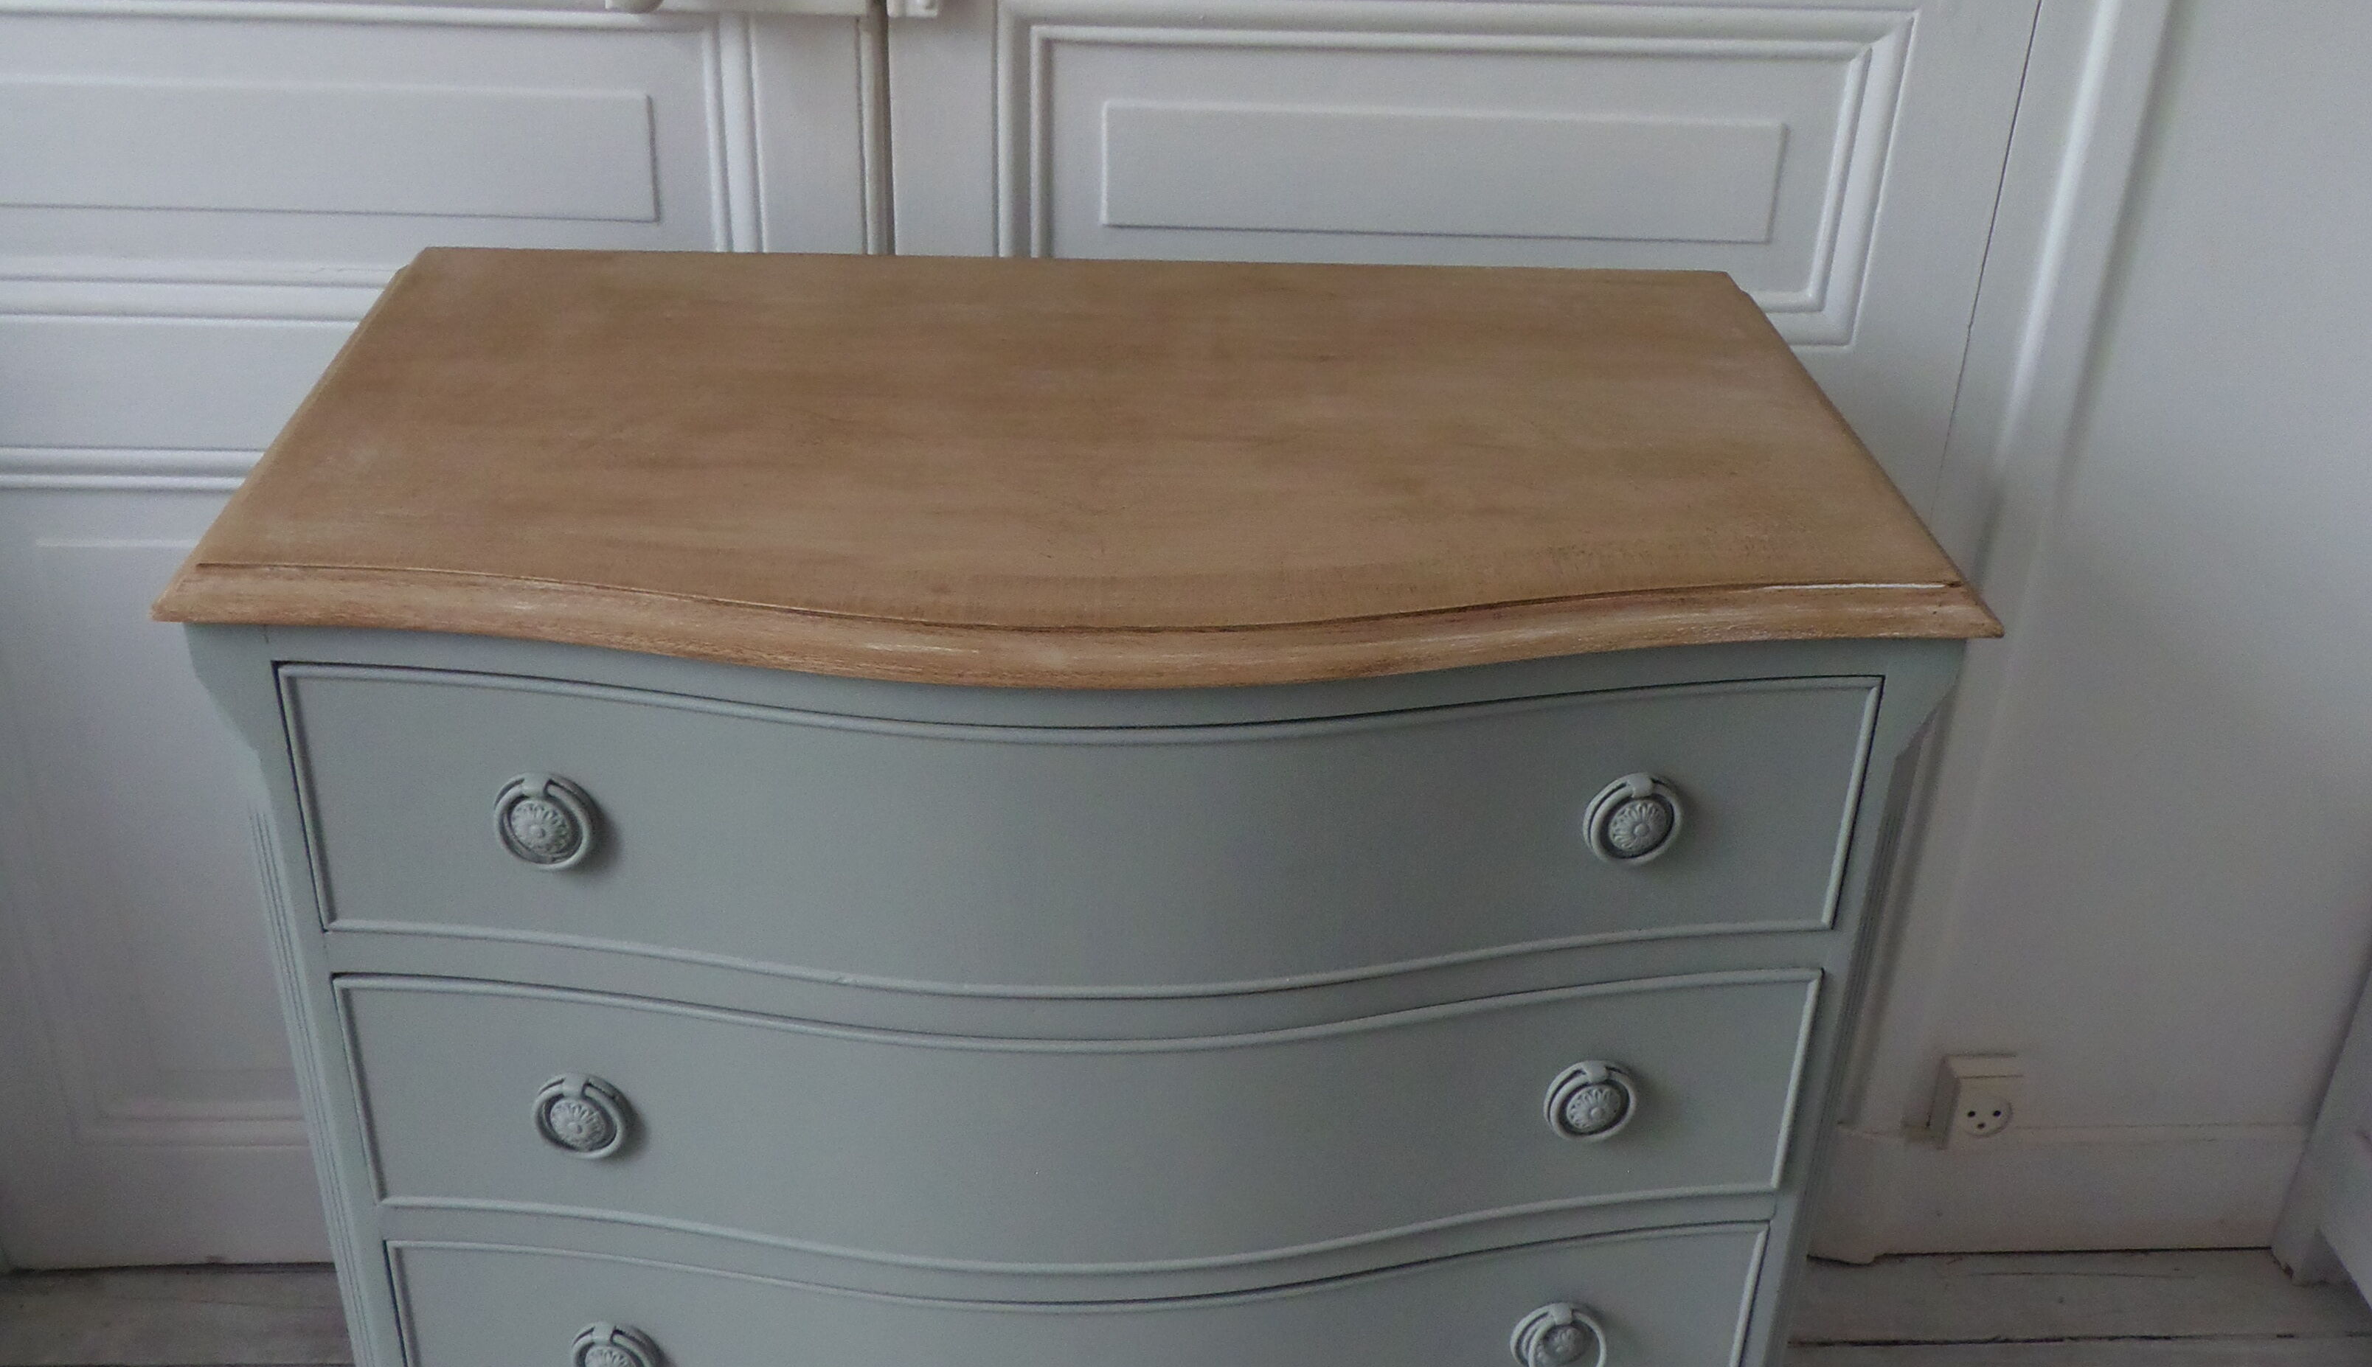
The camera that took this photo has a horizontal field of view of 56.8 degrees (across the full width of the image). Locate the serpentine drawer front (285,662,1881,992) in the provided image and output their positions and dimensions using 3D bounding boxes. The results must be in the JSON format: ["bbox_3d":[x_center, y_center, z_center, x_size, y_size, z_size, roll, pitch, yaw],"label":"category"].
[{"bbox_3d":[-0.036,0.060,0.915,0.659,0.131,0.065,0,30,-4],"label":"serpentine drawer front"}]

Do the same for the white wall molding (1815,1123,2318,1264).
[{"bbox_3d":[0.692,0.401,1.744,0.392,0.121,0.021,0,30,-4],"label":"white wall molding"}]

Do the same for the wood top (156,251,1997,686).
[{"bbox_3d":[-0.041,-0.111,1.002,0.723,0.022,0.433,0,30,-4],"label":"wood top"}]

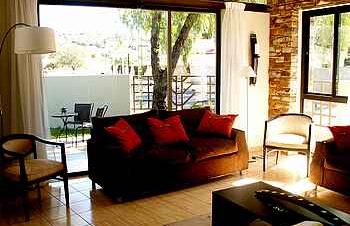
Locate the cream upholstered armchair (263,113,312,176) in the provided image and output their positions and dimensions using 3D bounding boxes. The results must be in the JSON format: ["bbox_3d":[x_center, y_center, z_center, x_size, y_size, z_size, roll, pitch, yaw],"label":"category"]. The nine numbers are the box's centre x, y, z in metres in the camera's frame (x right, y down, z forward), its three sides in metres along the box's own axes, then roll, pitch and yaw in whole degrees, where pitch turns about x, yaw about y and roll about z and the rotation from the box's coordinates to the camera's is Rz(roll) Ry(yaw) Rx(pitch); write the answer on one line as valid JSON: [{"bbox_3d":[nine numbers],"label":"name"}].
[{"bbox_3d":[1.562,0.402,4.797,0.581,0.750,0.544,3,9,26],"label":"cream upholstered armchair"}]

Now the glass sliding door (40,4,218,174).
[{"bbox_3d":[-0.474,-0.356,5.013,2.646,2.227,0.096,-5,9,-27],"label":"glass sliding door"}]

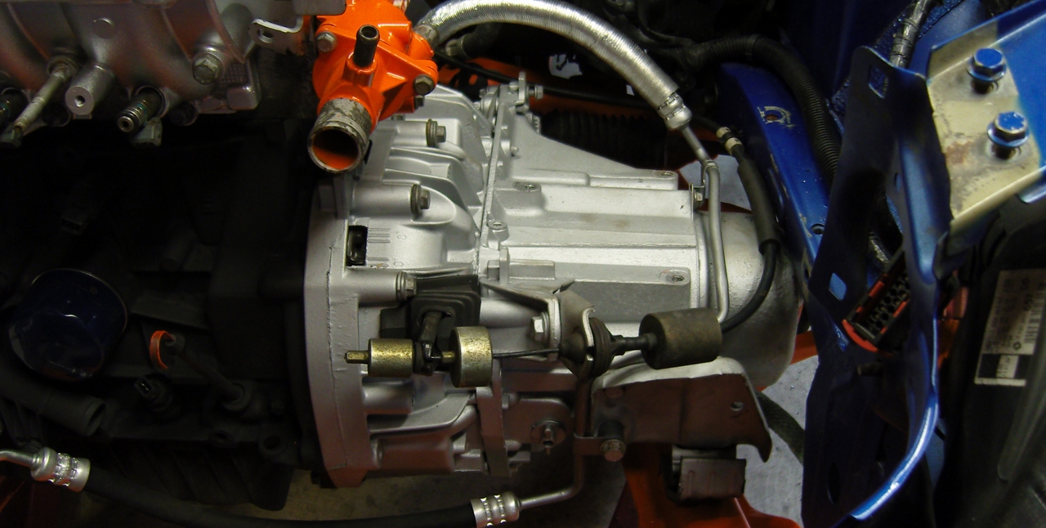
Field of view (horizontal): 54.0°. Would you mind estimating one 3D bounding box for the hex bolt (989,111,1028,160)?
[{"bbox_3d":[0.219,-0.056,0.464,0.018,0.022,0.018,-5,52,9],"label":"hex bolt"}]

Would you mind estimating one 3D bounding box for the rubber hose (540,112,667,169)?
[{"bbox_3d":[0.083,-0.135,1.120,0.150,0.058,0.058,0,42,4],"label":"rubber hose"}]

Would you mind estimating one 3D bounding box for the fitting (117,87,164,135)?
[{"bbox_3d":[-0.259,-0.103,0.694,0.019,0.019,0.052,4,26,0],"label":"fitting"}]

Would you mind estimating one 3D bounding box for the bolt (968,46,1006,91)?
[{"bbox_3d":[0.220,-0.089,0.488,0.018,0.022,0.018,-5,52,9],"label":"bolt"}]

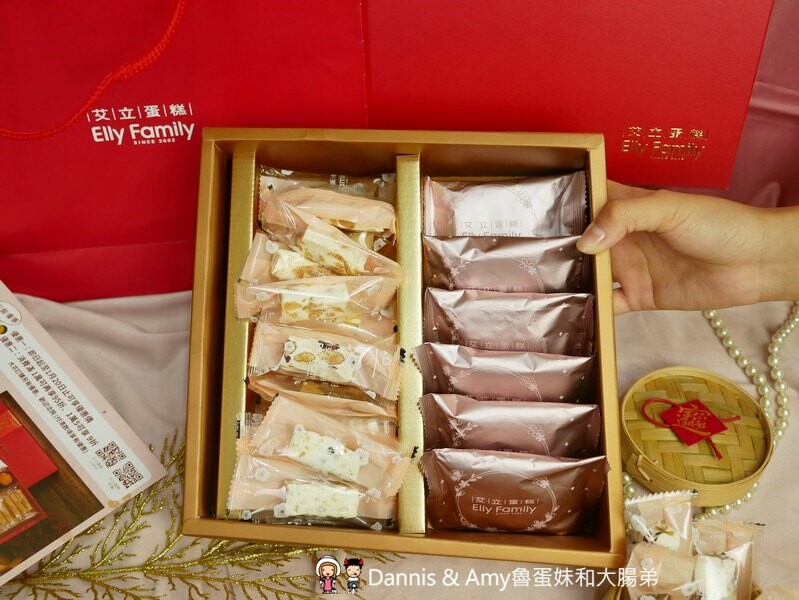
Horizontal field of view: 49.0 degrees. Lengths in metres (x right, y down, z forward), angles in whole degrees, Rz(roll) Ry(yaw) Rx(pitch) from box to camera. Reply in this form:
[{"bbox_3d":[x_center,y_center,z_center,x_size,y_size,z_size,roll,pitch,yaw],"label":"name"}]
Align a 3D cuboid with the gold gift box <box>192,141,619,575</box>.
[{"bbox_3d":[0.002,0.023,0.526,0.240,0.060,0.240,0,79,7],"label":"gold gift box"}]

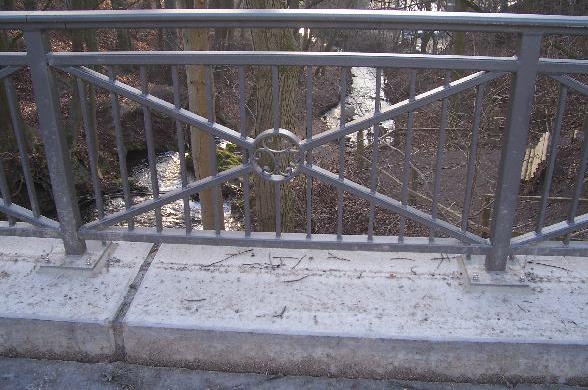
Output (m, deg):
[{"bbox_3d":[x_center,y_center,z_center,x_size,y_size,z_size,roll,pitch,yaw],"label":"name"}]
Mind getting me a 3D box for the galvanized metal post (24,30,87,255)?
[{"bbox_3d":[-1.060,-0.203,2.499,0.079,1.045,0.067,2,24,5],"label":"galvanized metal post"}]

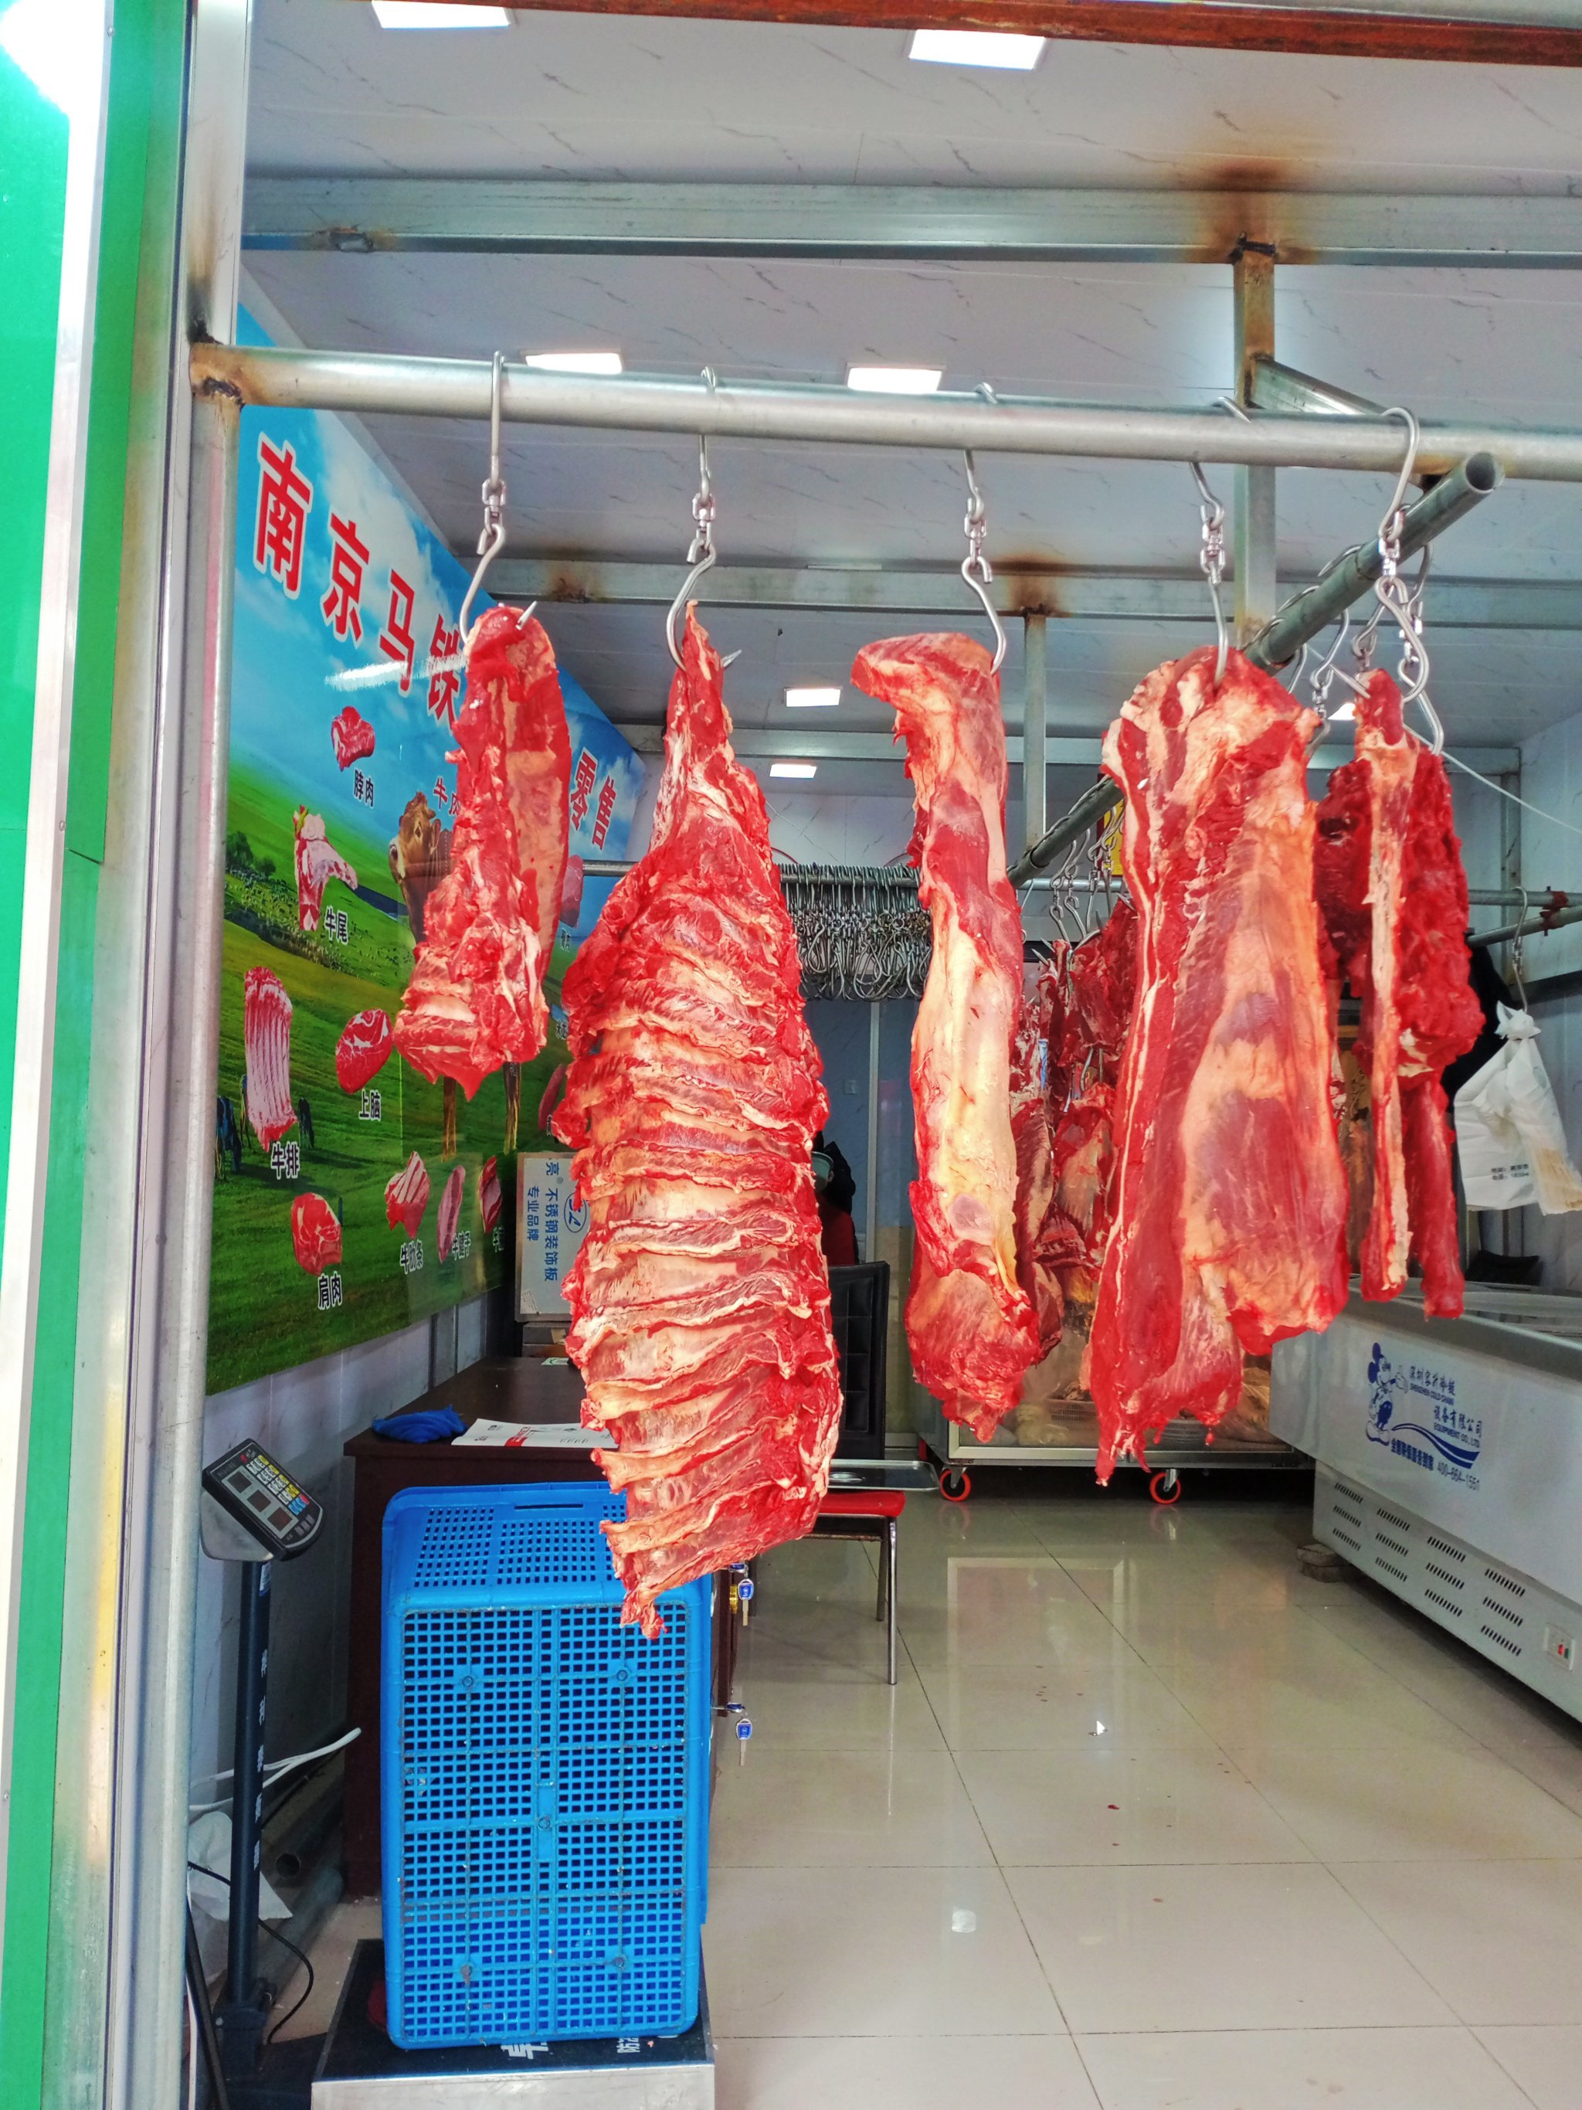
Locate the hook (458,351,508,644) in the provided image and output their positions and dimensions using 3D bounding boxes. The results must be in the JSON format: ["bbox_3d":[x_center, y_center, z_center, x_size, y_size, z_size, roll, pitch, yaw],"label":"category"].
[{"bbox_3d":[-0.320,-0.592,1.850,0.055,0.335,0.110,3,-4,-30],"label":"hook"}]

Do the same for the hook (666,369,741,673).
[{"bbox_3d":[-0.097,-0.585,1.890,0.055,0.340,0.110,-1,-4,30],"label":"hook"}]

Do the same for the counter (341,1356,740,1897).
[{"bbox_3d":[-0.452,1.097,3.560,0.640,0.770,1.280,1,-4,2],"label":"counter"}]

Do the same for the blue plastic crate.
[{"bbox_3d":[-0.331,0.963,2.325,0.470,0.670,0.310,1,4,-7],"label":"blue plastic crate"}]

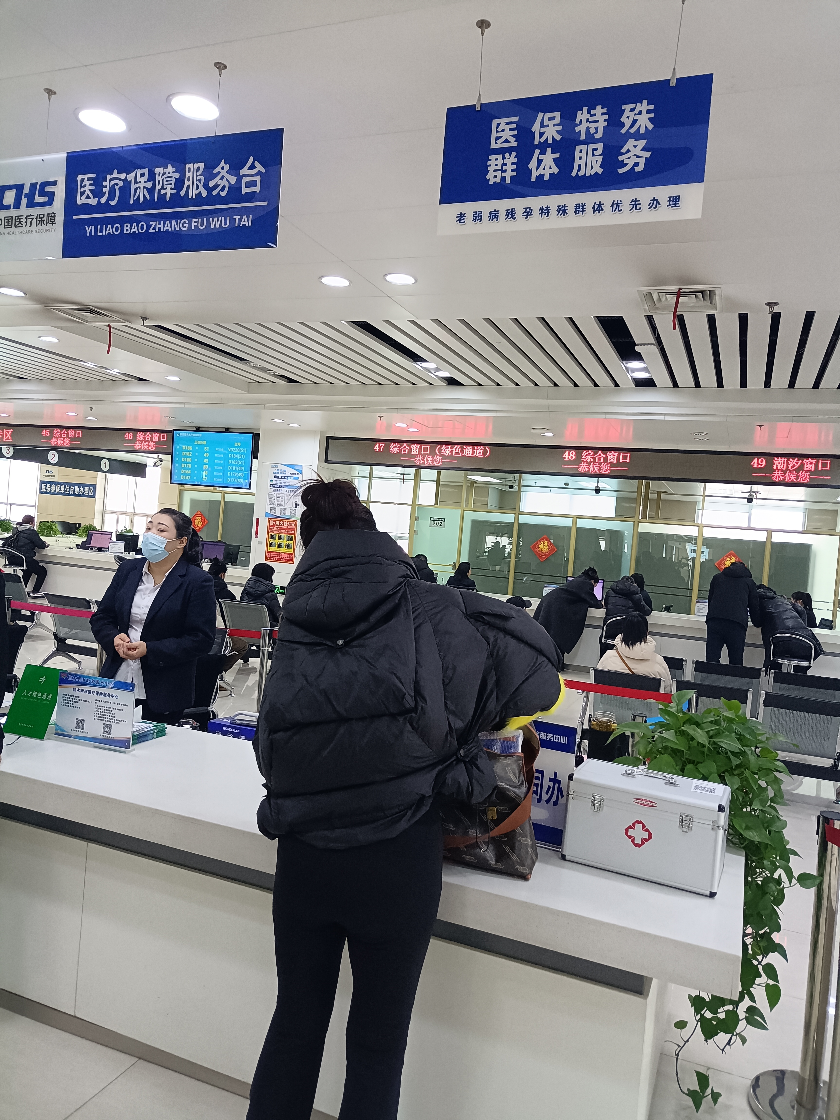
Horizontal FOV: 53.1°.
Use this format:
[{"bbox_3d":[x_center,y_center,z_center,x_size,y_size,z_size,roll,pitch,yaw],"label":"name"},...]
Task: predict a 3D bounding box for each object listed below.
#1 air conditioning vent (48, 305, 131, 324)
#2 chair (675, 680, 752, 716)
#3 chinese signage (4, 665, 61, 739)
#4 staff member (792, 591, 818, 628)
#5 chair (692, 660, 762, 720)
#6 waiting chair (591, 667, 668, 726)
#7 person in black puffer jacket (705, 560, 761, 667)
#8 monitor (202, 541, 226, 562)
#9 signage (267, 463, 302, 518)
[{"bbox_3d":[-2.605,-1.928,6.617,0.471,0.050,0.471,5,1,22],"label":"air conditioning vent"},{"bbox_3d":[2.037,1.233,5.872,0.520,0.795,0.630,5,1,23],"label":"chair"},{"bbox_3d":[-1.264,0.468,2.802,0.160,0.215,0.150,5,1,16],"label":"chinese signage"},{"bbox_3d":[4.978,1.083,11.039,0.620,1.300,0.480,4,1,-16],"label":"staff member"},{"bbox_3d":[2.530,1.244,6.947,0.540,0.800,0.630,5,1,23],"label":"chair"},{"bbox_3d":[1.442,1.117,5.812,0.500,0.750,0.640,6,1,21],"label":"waiting chair"},{"bbox_3d":[3.609,0.792,9.728,0.560,1.590,0.460,5,1,22],"label":"person in black puffer jacket"},{"bbox_3d":[-3.284,-0.122,13.423,0.480,0.341,0.190,5,1,22],"label":"monitor"},{"bbox_3d":[-1.886,-0.948,11.697,0.530,0.745,0.015,6,1,21],"label":"signage"}]

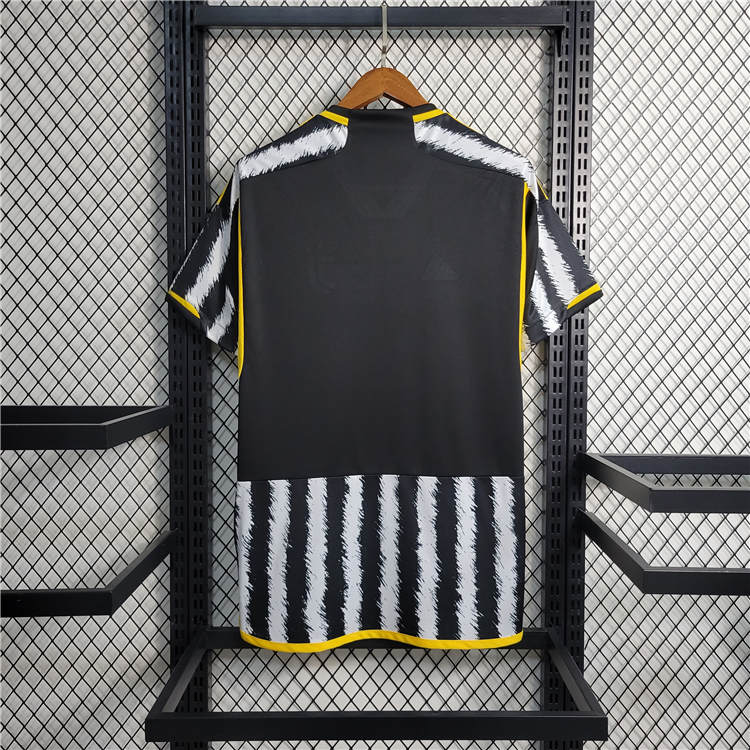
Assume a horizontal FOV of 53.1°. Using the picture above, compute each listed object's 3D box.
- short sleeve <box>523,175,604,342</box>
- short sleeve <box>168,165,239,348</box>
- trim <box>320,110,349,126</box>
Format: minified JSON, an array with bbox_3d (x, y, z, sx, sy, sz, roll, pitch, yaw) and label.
[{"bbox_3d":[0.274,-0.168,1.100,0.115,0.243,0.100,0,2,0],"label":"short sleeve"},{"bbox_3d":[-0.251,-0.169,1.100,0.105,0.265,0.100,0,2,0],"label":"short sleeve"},{"bbox_3d":[-0.060,-0.369,1.080,0.043,0.022,0.020,0,2,0],"label":"trim"}]

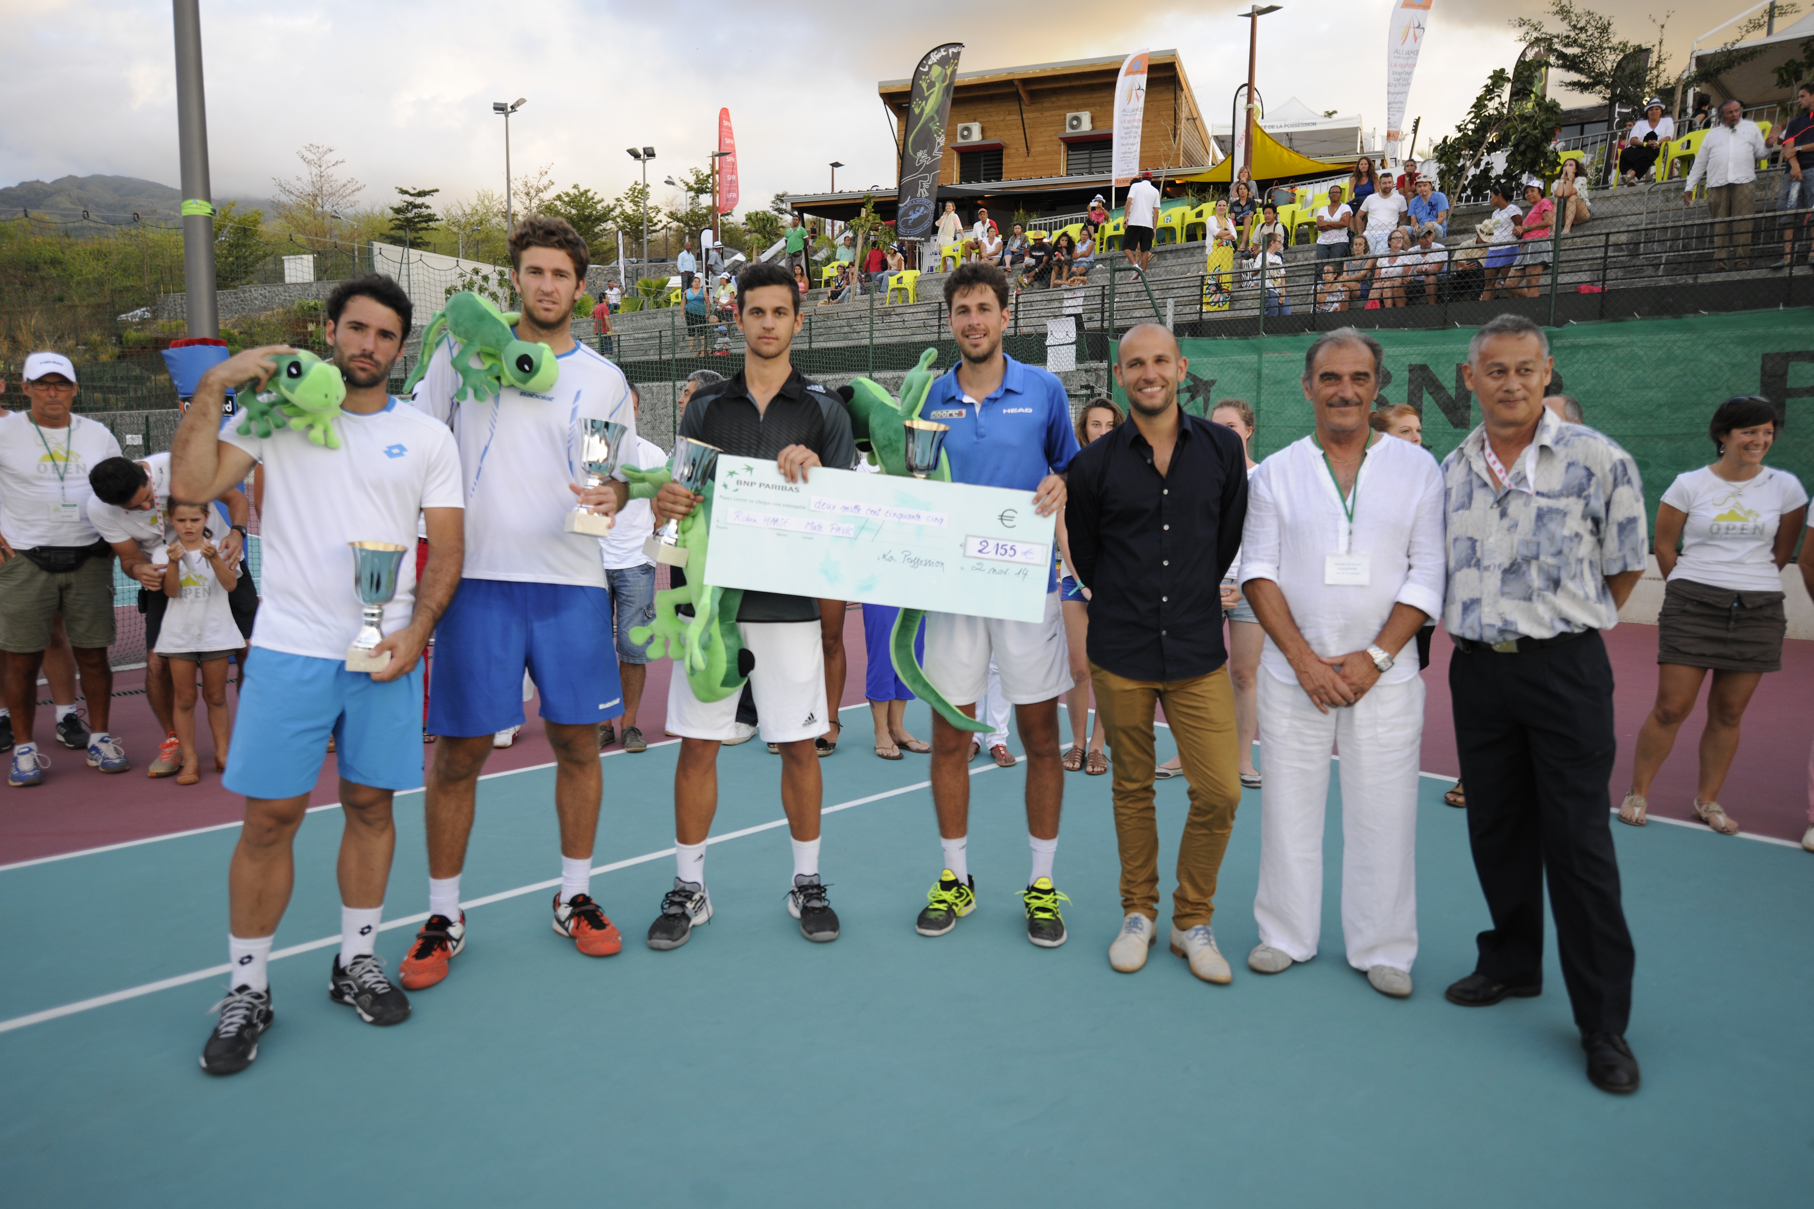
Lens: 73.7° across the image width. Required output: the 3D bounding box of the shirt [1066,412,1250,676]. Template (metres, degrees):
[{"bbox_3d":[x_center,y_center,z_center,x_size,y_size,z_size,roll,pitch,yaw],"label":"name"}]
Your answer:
[{"bbox_3d":[0.694,-0.164,3.404,0.500,0.750,0.320,2,7,9],"label":"shirt"}]

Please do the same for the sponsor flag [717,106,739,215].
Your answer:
[{"bbox_3d":[-6.792,-16.854,46.000,0.840,4.100,0.080,4,7,14],"label":"sponsor flag"}]

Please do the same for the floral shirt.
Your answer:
[{"bbox_3d":[1.566,-0.196,2.980,0.330,0.610,0.490,-6,10,-44],"label":"floral shirt"}]

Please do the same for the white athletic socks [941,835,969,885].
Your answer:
[{"bbox_3d":[0.145,0.786,3.702,0.090,0.155,0.110,4,8,25],"label":"white athletic socks"}]

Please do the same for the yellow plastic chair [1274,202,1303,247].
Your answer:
[{"bbox_3d":[6.343,-6.358,20.335,0.570,0.800,0.560,7,9,44],"label":"yellow plastic chair"}]

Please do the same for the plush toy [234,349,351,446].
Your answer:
[{"bbox_3d":[-1.432,-0.476,2.800,0.250,0.230,0.350,-4,16,-40],"label":"plush toy"}]

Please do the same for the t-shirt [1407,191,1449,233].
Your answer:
[{"bbox_3d":[7.039,-5.303,16.300,0.520,0.580,0.380,6,8,36],"label":"t-shirt"}]

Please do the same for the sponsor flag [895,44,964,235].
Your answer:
[{"bbox_3d":[0.565,-11.161,29.200,1.300,4.800,0.100,10,7,10],"label":"sponsor flag"}]

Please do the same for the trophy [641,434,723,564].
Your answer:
[{"bbox_3d":[-0.615,-0.280,3.320,0.128,0.330,0.128,17,3,11],"label":"trophy"}]

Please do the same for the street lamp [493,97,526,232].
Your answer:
[{"bbox_3d":[-10.736,-10.816,32.827,0.950,5.690,0.600,3,7,20],"label":"street lamp"}]

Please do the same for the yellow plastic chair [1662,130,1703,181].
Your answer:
[{"bbox_3d":[11.083,-6.347,16.986,0.560,0.800,0.570,-5,9,-40],"label":"yellow plastic chair"}]

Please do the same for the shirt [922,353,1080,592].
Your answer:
[{"bbox_3d":[0.250,-0.376,3.520,0.520,0.730,0.300,2,7,10],"label":"shirt"}]

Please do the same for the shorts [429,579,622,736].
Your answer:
[{"bbox_3d":[-1.036,0.112,3.280,0.490,0.460,0.300,-1,7,-18],"label":"shorts"}]

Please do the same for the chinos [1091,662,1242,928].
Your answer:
[{"bbox_3d":[0.737,0.482,3.463,0.420,0.870,0.290,2,7,9],"label":"chinos"}]

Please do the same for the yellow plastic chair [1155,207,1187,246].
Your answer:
[{"bbox_3d":[5.009,-7.056,22.496,0.570,0.800,0.560,7,9,43],"label":"yellow plastic chair"}]

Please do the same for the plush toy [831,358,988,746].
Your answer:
[{"bbox_3d":[0.002,-0.182,3.450,0.440,1.020,0.280,1,7,0],"label":"plush toy"}]

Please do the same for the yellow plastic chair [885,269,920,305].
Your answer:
[{"bbox_3d":[-0.092,-6.855,26.100,0.570,0.770,0.560,6,9,38],"label":"yellow plastic chair"}]

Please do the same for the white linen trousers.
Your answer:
[{"bbox_3d":[1.205,0.530,3.385,0.450,0.940,0.320,3,7,17],"label":"white linen trousers"}]

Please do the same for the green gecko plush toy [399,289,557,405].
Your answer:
[{"bbox_3d":[-1.124,-0.680,3.170,0.390,0.230,0.270,29,20,33],"label":"green gecko plush toy"}]

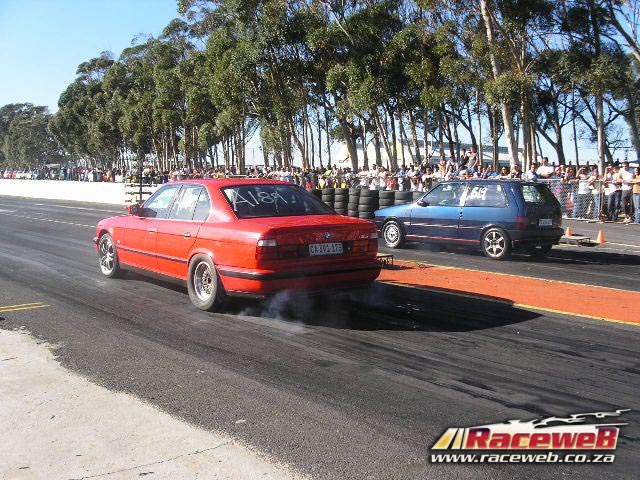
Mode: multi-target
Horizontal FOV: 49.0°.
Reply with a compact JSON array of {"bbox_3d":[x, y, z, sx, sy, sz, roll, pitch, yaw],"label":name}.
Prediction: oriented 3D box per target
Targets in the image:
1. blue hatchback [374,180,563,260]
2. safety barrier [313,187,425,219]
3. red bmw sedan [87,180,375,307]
[{"bbox_3d":[2.820,-0.480,13.889,1.560,1.400,3.660,-5,8,-44],"label":"blue hatchback"},{"bbox_3d":[1.289,-1.045,21.602,0.620,1.000,5.045,-5,8,-44],"label":"safety barrier"},{"bbox_3d":[-1.356,-0.072,9.062,1.760,1.400,4.720,-4,7,-38],"label":"red bmw sedan"}]

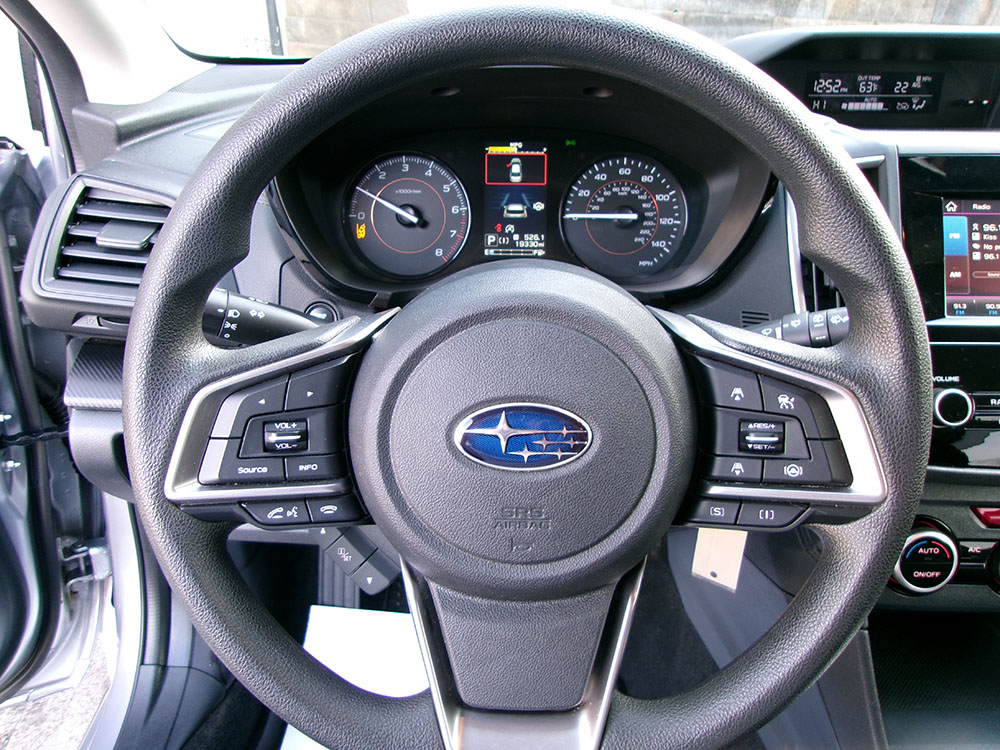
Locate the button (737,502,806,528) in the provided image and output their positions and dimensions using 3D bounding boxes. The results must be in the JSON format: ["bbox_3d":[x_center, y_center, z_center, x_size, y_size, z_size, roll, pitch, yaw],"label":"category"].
[{"bbox_3d":[0.132,0.068,0.383,0.034,0.013,0.010,0,7,0],"label":"button"}]

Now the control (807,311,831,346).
[{"bbox_3d":[0.177,-0.025,0.433,0.013,0.021,0.021,-8,3,6],"label":"control"}]

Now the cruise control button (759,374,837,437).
[{"bbox_3d":[0.142,0.015,0.372,0.037,0.029,0.010,0,7,0],"label":"cruise control button"}]

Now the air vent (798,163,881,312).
[{"bbox_3d":[0.239,-0.093,0.548,0.062,0.112,0.032,0,3,0],"label":"air vent"}]

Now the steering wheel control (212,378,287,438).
[{"bbox_3d":[-0.118,0.015,0.366,0.037,0.029,0.010,0,7,0],"label":"steering wheel control"}]

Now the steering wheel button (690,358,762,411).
[{"bbox_3d":[0.108,0.004,0.371,0.034,0.025,0.010,0,7,0],"label":"steering wheel button"}]

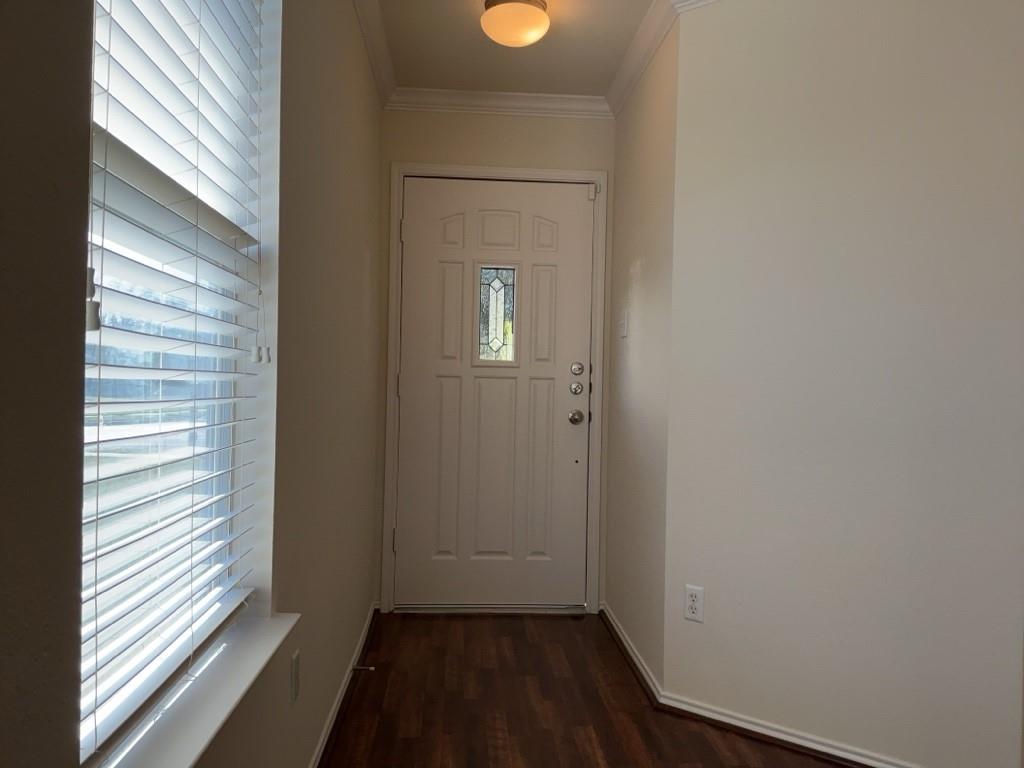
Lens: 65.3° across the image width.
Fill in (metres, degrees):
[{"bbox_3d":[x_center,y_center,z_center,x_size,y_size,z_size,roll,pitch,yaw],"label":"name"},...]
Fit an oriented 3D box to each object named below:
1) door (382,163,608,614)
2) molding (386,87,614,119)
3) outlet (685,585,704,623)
[{"bbox_3d":[-0.080,0.029,3.828,1.032,2.119,0.075,1,0,-4],"label":"door"},{"bbox_3d":[-0.053,-1.326,3.777,1.117,0.084,0.067,1,1,-4],"label":"molding"},{"bbox_3d":[0.614,0.737,2.680,0.071,0.115,0.008,2,1,39],"label":"outlet"}]

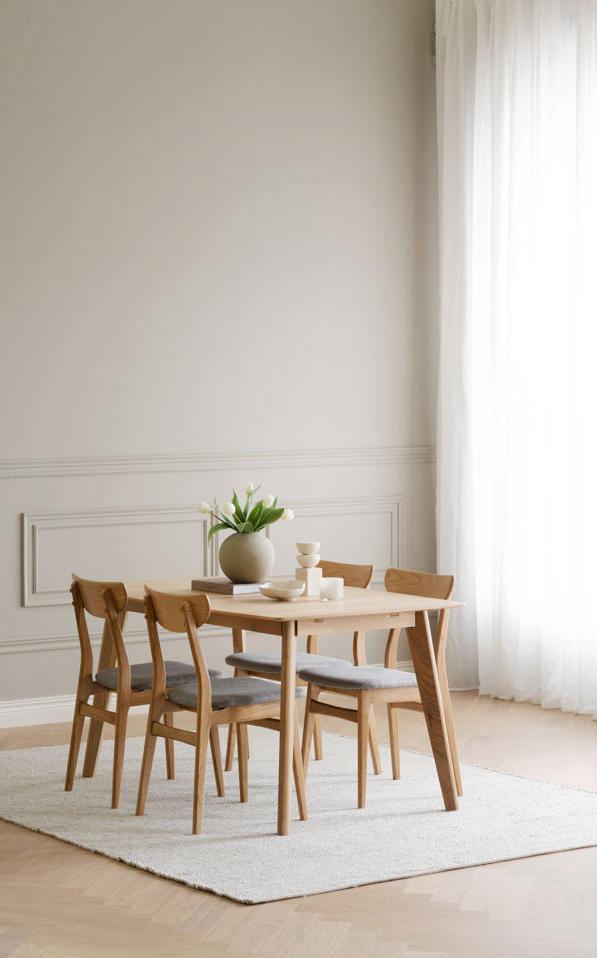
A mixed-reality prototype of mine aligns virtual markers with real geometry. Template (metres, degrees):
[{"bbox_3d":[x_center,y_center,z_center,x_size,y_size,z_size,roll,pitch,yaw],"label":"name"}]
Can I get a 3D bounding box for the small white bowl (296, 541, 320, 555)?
[{"bbox_3d":[0.036,0.262,8.473,0.092,0.043,0.092,0,3,0],"label":"small white bowl"}]

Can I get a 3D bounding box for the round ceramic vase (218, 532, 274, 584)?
[{"bbox_3d":[-0.196,0.298,8.587,0.210,0.188,0.210,0,3,0],"label":"round ceramic vase"}]

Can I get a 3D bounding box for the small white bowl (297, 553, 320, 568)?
[{"bbox_3d":[0.036,0.310,8.473,0.092,0.044,0.092,0,3,0],"label":"small white bowl"}]

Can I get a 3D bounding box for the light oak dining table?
[{"bbox_3d":[-0.126,0.804,8.454,0.888,0.740,1.431,-2,4,-36],"label":"light oak dining table"}]

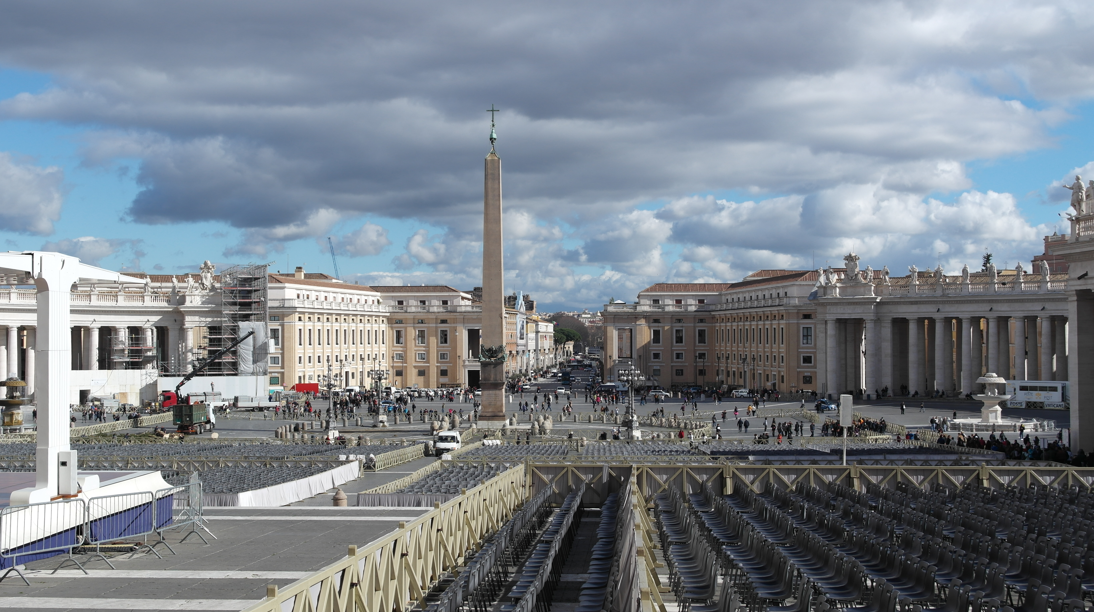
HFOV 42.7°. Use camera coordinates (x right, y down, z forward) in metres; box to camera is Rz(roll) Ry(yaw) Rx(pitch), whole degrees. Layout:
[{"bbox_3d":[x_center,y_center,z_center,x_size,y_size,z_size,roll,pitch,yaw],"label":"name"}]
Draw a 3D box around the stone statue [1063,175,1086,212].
[{"bbox_3d":[41.578,-8.713,110.000,1.400,3.162,1.250,0,-1,-18],"label":"stone statue"}]

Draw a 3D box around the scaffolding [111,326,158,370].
[{"bbox_3d":[-67.781,9.406,229.500,7.400,11.800,2.800,0,-1,-20],"label":"scaffolding"}]

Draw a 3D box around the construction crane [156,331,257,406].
[{"bbox_3d":[-53.959,10.321,222.000,15.000,13.000,3.000,0,-2,-23],"label":"construction crane"}]

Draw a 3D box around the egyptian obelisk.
[{"bbox_3d":[-6.641,-4.811,171.000,3.400,39.639,3.400,0,-1,2],"label":"egyptian obelisk"}]

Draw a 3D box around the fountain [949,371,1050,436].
[{"bbox_3d":[54.260,11.646,168.500,12.000,6.900,12.000,0,-1,2],"label":"fountain"}]

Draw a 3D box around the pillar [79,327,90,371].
[{"bbox_3d":[-75.823,9.566,230.000,1.700,12.520,1.700,0,-1,2],"label":"pillar"}]

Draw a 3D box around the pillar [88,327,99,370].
[{"bbox_3d":[-73.848,9.763,228.000,1.800,12.800,1.800,0,-2,-27],"label":"pillar"}]

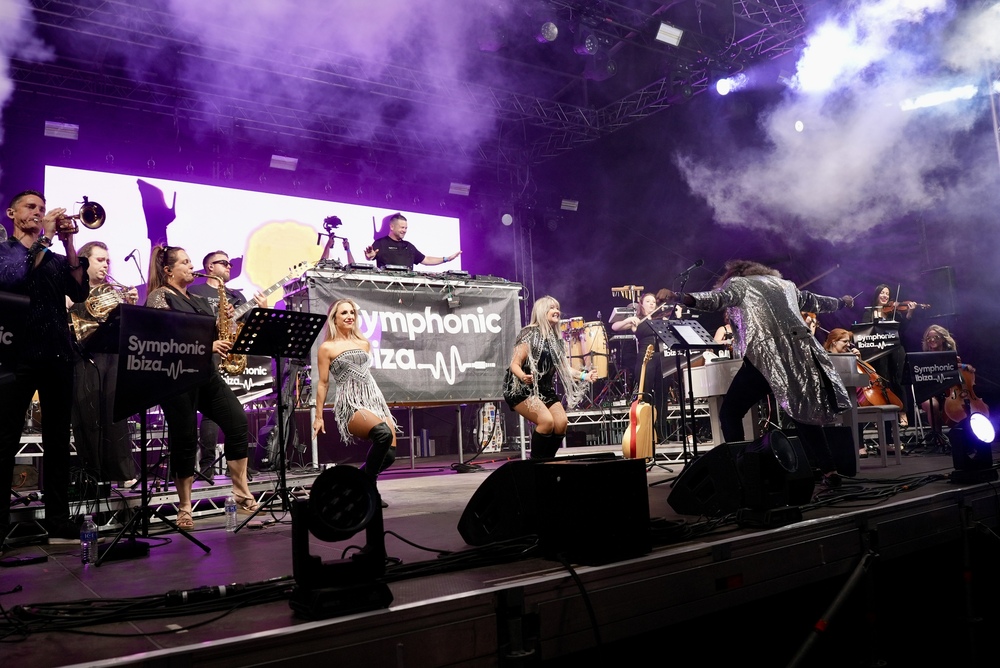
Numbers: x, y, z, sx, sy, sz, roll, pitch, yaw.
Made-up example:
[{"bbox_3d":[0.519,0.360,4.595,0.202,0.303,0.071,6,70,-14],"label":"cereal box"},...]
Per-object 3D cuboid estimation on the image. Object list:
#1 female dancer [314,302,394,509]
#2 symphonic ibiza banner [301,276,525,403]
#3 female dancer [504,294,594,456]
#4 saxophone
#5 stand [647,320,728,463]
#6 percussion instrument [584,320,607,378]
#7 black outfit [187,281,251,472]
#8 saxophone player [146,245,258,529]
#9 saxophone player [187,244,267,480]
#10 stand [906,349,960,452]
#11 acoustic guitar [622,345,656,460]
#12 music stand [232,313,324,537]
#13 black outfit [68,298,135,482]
[{"bbox_3d":[-1.009,0.470,5.399,0.520,1.411,0.550,2,-7,-37],"label":"female dancer"},{"bbox_3d":[-0.760,0.077,7.531,2.380,1.170,0.060,2,-7,-37],"label":"symphonic ibiza banner"},{"bbox_3d":[0.393,0.451,6.056,0.650,1.460,0.620,-7,-7,41],"label":"female dancer"},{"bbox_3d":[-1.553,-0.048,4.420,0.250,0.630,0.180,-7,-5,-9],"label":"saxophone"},{"bbox_3d":[1.443,0.488,5.920,0.520,1.210,0.470,0,-7,-28],"label":"stand"},{"bbox_3d":[1.184,0.197,9.600,0.350,0.720,0.350,-2,-6,0],"label":"percussion instrument"},{"bbox_3d":[-2.181,0.330,6.050,0.490,1.480,0.340,2,-8,-43],"label":"black outfit"},{"bbox_3d":[-1.831,0.306,4.790,0.550,1.688,0.580,-6,-6,29],"label":"saxophone player"},{"bbox_3d":[-2.139,0.222,6.049,0.570,1.770,0.440,2,-8,-43],"label":"saxophone player"},{"bbox_3d":[4.397,0.663,7.969,0.520,0.980,0.440,-4,-6,8],"label":"stand"},{"bbox_3d":[1.277,0.616,6.900,0.130,1.030,0.390,7,2,43],"label":"acoustic guitar"},{"bbox_3d":[-1.359,0.498,4.842,0.550,1.277,0.550,2,-7,-37],"label":"music stand"},{"bbox_3d":[-2.922,0.401,5.720,0.360,1.460,0.460,-6,-7,30],"label":"black outfit"}]

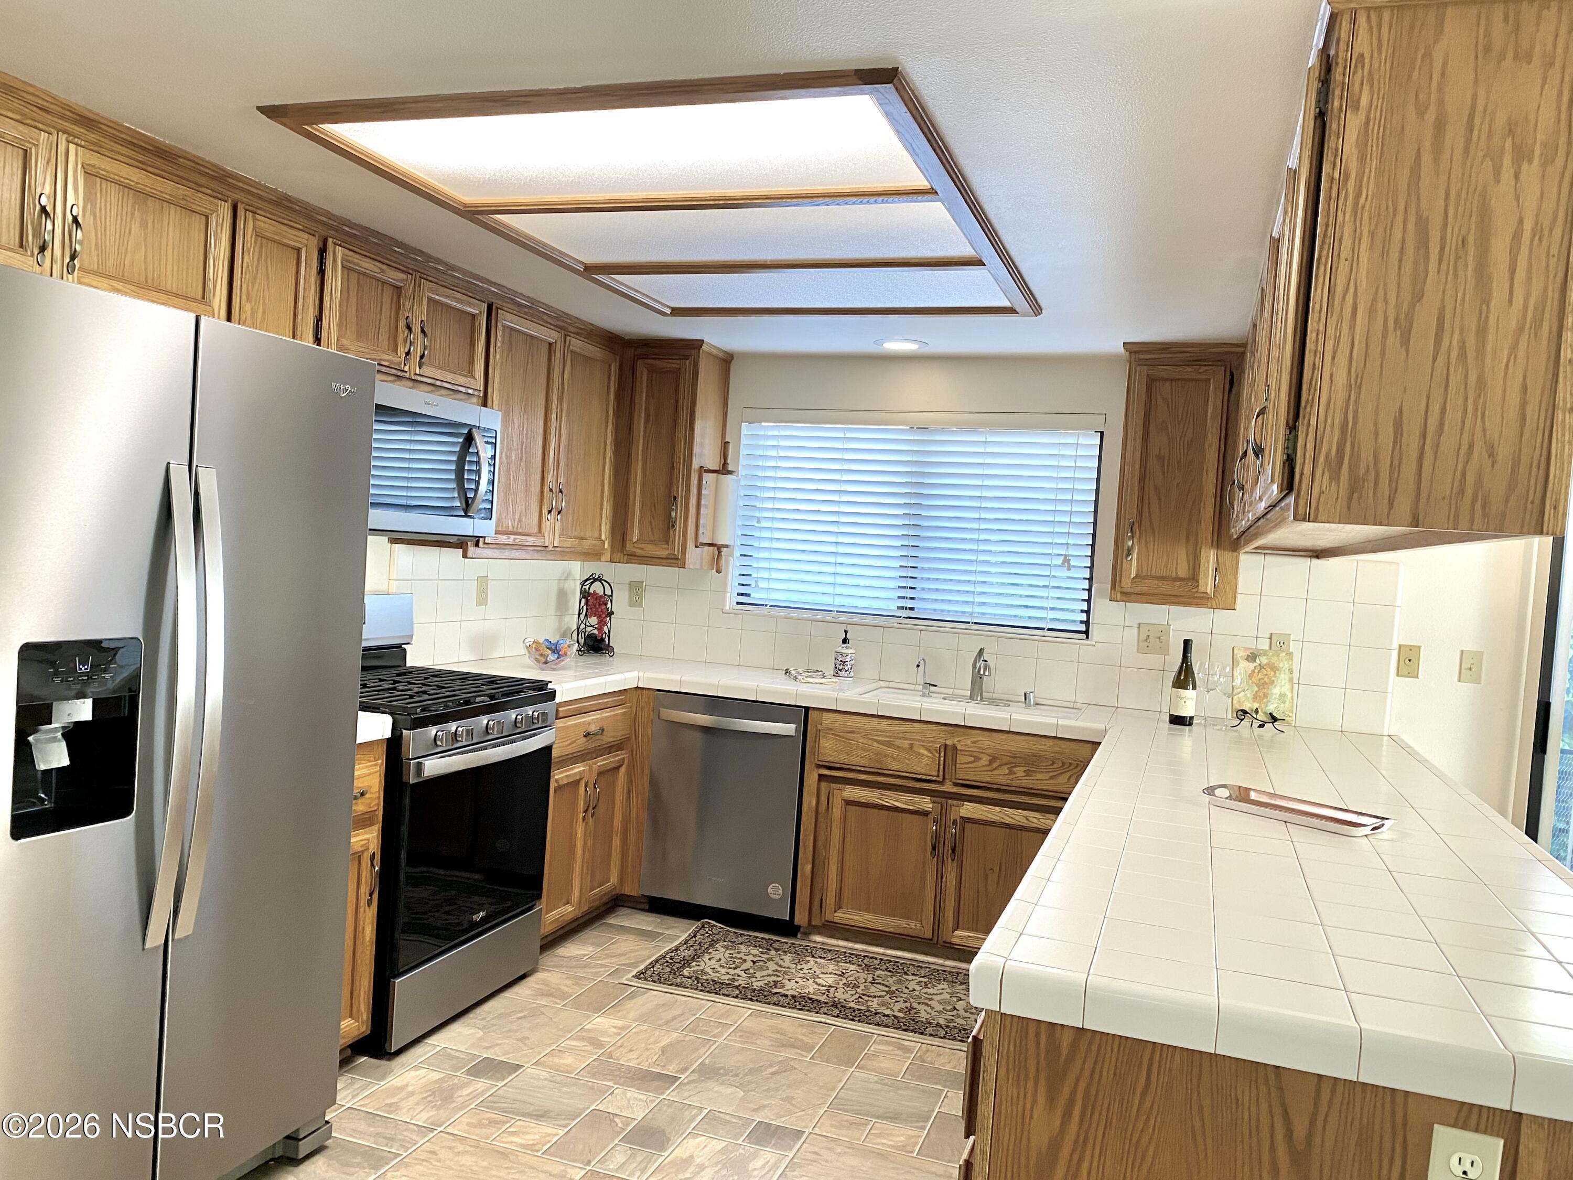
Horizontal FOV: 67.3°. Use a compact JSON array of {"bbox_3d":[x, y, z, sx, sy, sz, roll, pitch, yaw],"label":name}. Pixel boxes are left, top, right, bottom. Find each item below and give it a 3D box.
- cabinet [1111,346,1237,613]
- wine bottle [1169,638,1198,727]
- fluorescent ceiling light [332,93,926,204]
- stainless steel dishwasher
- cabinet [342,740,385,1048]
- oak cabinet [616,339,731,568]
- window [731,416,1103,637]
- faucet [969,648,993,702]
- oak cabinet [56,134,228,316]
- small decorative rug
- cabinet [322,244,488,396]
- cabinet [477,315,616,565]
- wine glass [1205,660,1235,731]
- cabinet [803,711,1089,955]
[{"bbox_3d":[1.432,-0.402,4.277,0.422,0.909,0.337,5,2,19],"label":"cabinet"},{"bbox_3d":[1.381,0.316,4.092,0.080,0.295,0.080,5,2,19],"label":"wine bottle"},{"bbox_3d":[-0.329,-0.942,2.552,1.226,0.060,0.563,5,2,19],"label":"fluorescent ceiling light"},{"bbox_3d":[-0.147,0.823,4.677,0.608,0.844,0.613,5,2,19],"label":"stainless steel dishwasher"},{"bbox_3d":[-1.428,0.784,3.108,0.623,0.844,0.322,5,2,19],"label":"cabinet"},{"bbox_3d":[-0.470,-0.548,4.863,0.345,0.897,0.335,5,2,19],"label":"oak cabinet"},{"bbox_3d":[0.486,-0.268,4.726,1.454,0.789,0.050,5,2,19],"label":"window"},{"bbox_3d":[0.725,0.317,4.382,0.060,0.206,0.211,4,2,0],"label":"faucet"},{"bbox_3d":[-1.588,-0.796,2.714,0.332,0.347,0.467,5,2,19],"label":"oak cabinet"},{"bbox_3d":[0.210,1.307,3.925,1.350,0.020,0.680,5,2,19],"label":"small decorative rug"},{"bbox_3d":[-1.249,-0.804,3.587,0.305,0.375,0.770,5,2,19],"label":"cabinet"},{"bbox_3d":[-1.007,-0.551,4.429,0.332,0.864,0.975,5,2,19],"label":"cabinet"},{"bbox_3d":[1.521,0.364,4.081,0.086,0.218,0.086,5,2,19],"label":"wine glass"},{"bbox_3d":[0.623,0.878,4.374,1.018,0.830,0.570,5,2,19],"label":"cabinet"}]

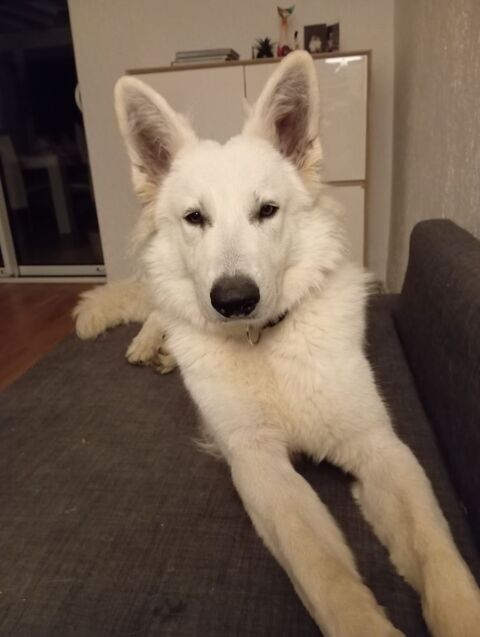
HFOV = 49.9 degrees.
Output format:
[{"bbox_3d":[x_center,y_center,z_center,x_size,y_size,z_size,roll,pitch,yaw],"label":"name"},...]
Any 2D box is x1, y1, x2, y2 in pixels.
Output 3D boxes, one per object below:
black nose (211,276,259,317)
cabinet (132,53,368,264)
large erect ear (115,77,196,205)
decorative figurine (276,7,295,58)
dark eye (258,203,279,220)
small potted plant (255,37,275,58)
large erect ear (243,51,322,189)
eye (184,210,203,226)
[{"bbox_3d":[-0.004,-0.019,0.438,0.040,0.032,0.028,-4,25,2],"label":"black nose"},{"bbox_3d":[0.090,-0.773,2.983,1.251,1.224,0.400,0,18,10],"label":"cabinet"},{"bbox_3d":[-0.093,-0.196,0.575,0.070,0.132,0.045,-13,13,15],"label":"large erect ear"},{"bbox_3d":[0.238,-1.465,2.672,0.090,0.264,0.070,0,18,10],"label":"decorative figurine"},{"bbox_3d":[0.028,-0.107,0.515,0.019,0.017,0.012,-8,20,-9],"label":"dark eye"},{"bbox_3d":[0.129,-1.402,2.712,0.103,0.131,0.103,0,18,10],"label":"small potted plant"},{"bbox_3d":[0.047,-0.218,0.575,0.074,0.137,0.045,2,12,-12],"label":"large erect ear"},{"bbox_3d":[-0.045,-0.100,0.515,0.019,0.016,0.012,0,20,12],"label":"eye"}]

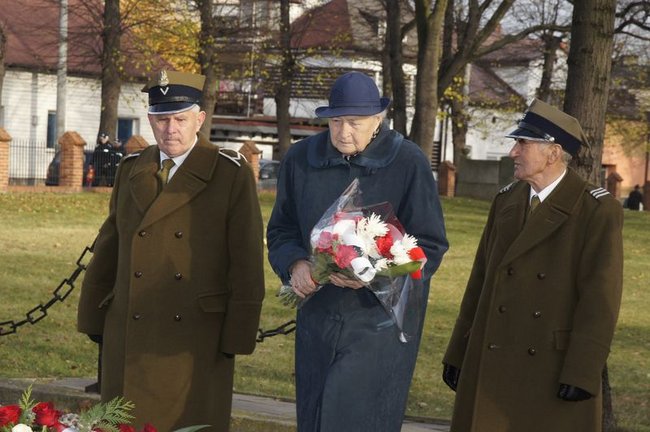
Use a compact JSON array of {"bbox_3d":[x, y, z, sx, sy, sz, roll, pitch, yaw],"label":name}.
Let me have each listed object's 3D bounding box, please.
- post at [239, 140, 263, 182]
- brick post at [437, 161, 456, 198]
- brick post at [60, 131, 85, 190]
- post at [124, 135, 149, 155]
[{"bbox_3d":[-1.951,-1.265,49.200,0.480,1.330,0.390,3,3,28],"label":"post"},{"bbox_3d":[3.881,-1.185,60.500,0.470,1.200,0.390,4,3,34],"label":"brick post"},{"bbox_3d":[-5.642,-1.206,42.300,0.480,1.350,0.390,3,3,28],"label":"brick post"},{"bbox_3d":[-4.430,-1.220,44.600,0.480,1.340,0.390,3,3,28],"label":"post"}]

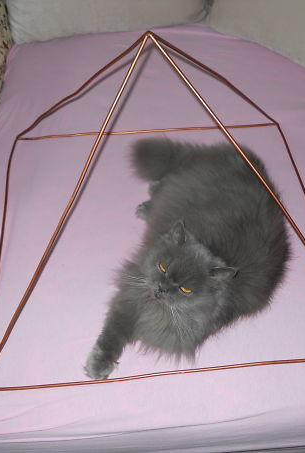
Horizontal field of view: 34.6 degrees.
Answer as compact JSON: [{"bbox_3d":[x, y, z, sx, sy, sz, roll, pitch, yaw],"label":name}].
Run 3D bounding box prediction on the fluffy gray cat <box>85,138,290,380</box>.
[{"bbox_3d":[0.079,0.001,0.946,0.370,0.190,0.575,8,50,10],"label":"fluffy gray cat"}]

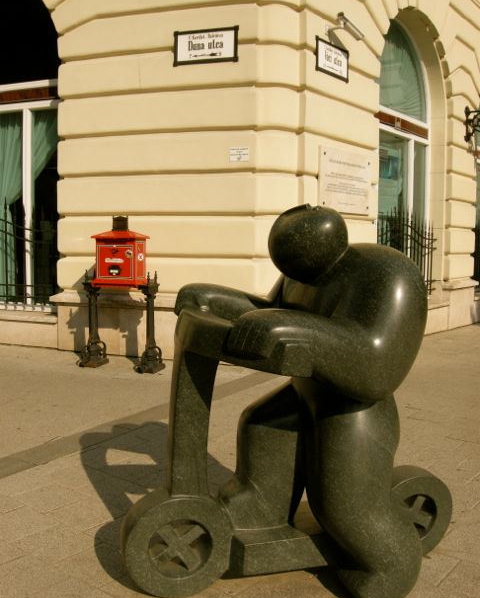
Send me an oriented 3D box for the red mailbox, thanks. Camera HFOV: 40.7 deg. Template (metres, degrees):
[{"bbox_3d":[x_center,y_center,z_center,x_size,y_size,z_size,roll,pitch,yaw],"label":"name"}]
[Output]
[{"bbox_3d":[-1.388,-0.560,7.588,0.564,0.820,0.379,2,5,19],"label":"red mailbox"}]

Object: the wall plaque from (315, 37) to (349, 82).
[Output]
[{"bbox_3d":[1.169,-2.982,8.098,0.041,0.405,0.810,4,6,38],"label":"wall plaque"}]

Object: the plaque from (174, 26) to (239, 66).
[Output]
[{"bbox_3d":[-0.412,-3.039,7.792,0.820,0.405,0.041,2,5,19],"label":"plaque"}]

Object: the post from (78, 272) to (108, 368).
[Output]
[{"bbox_3d":[-1.756,0.220,7.791,0.236,1.127,0.369,2,5,19],"label":"post"}]

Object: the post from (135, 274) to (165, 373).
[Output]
[{"bbox_3d":[-1.033,0.252,7.508,0.236,1.127,0.369,2,5,19],"label":"post"}]

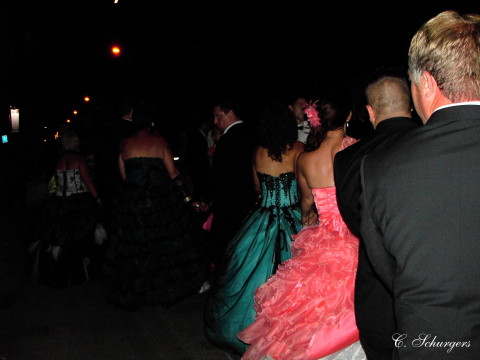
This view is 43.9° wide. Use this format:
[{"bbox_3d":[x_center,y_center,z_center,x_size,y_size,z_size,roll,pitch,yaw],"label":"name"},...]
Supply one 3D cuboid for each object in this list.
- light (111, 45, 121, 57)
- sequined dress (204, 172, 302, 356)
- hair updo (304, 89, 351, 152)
[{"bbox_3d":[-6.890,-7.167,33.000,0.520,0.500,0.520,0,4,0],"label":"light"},{"bbox_3d":[0.240,0.542,4.433,1.000,1.180,1.050,1,4,8],"label":"sequined dress"},{"bbox_3d":[0.514,-0.349,3.500,0.260,0.370,0.260,1,4,8],"label":"hair updo"}]

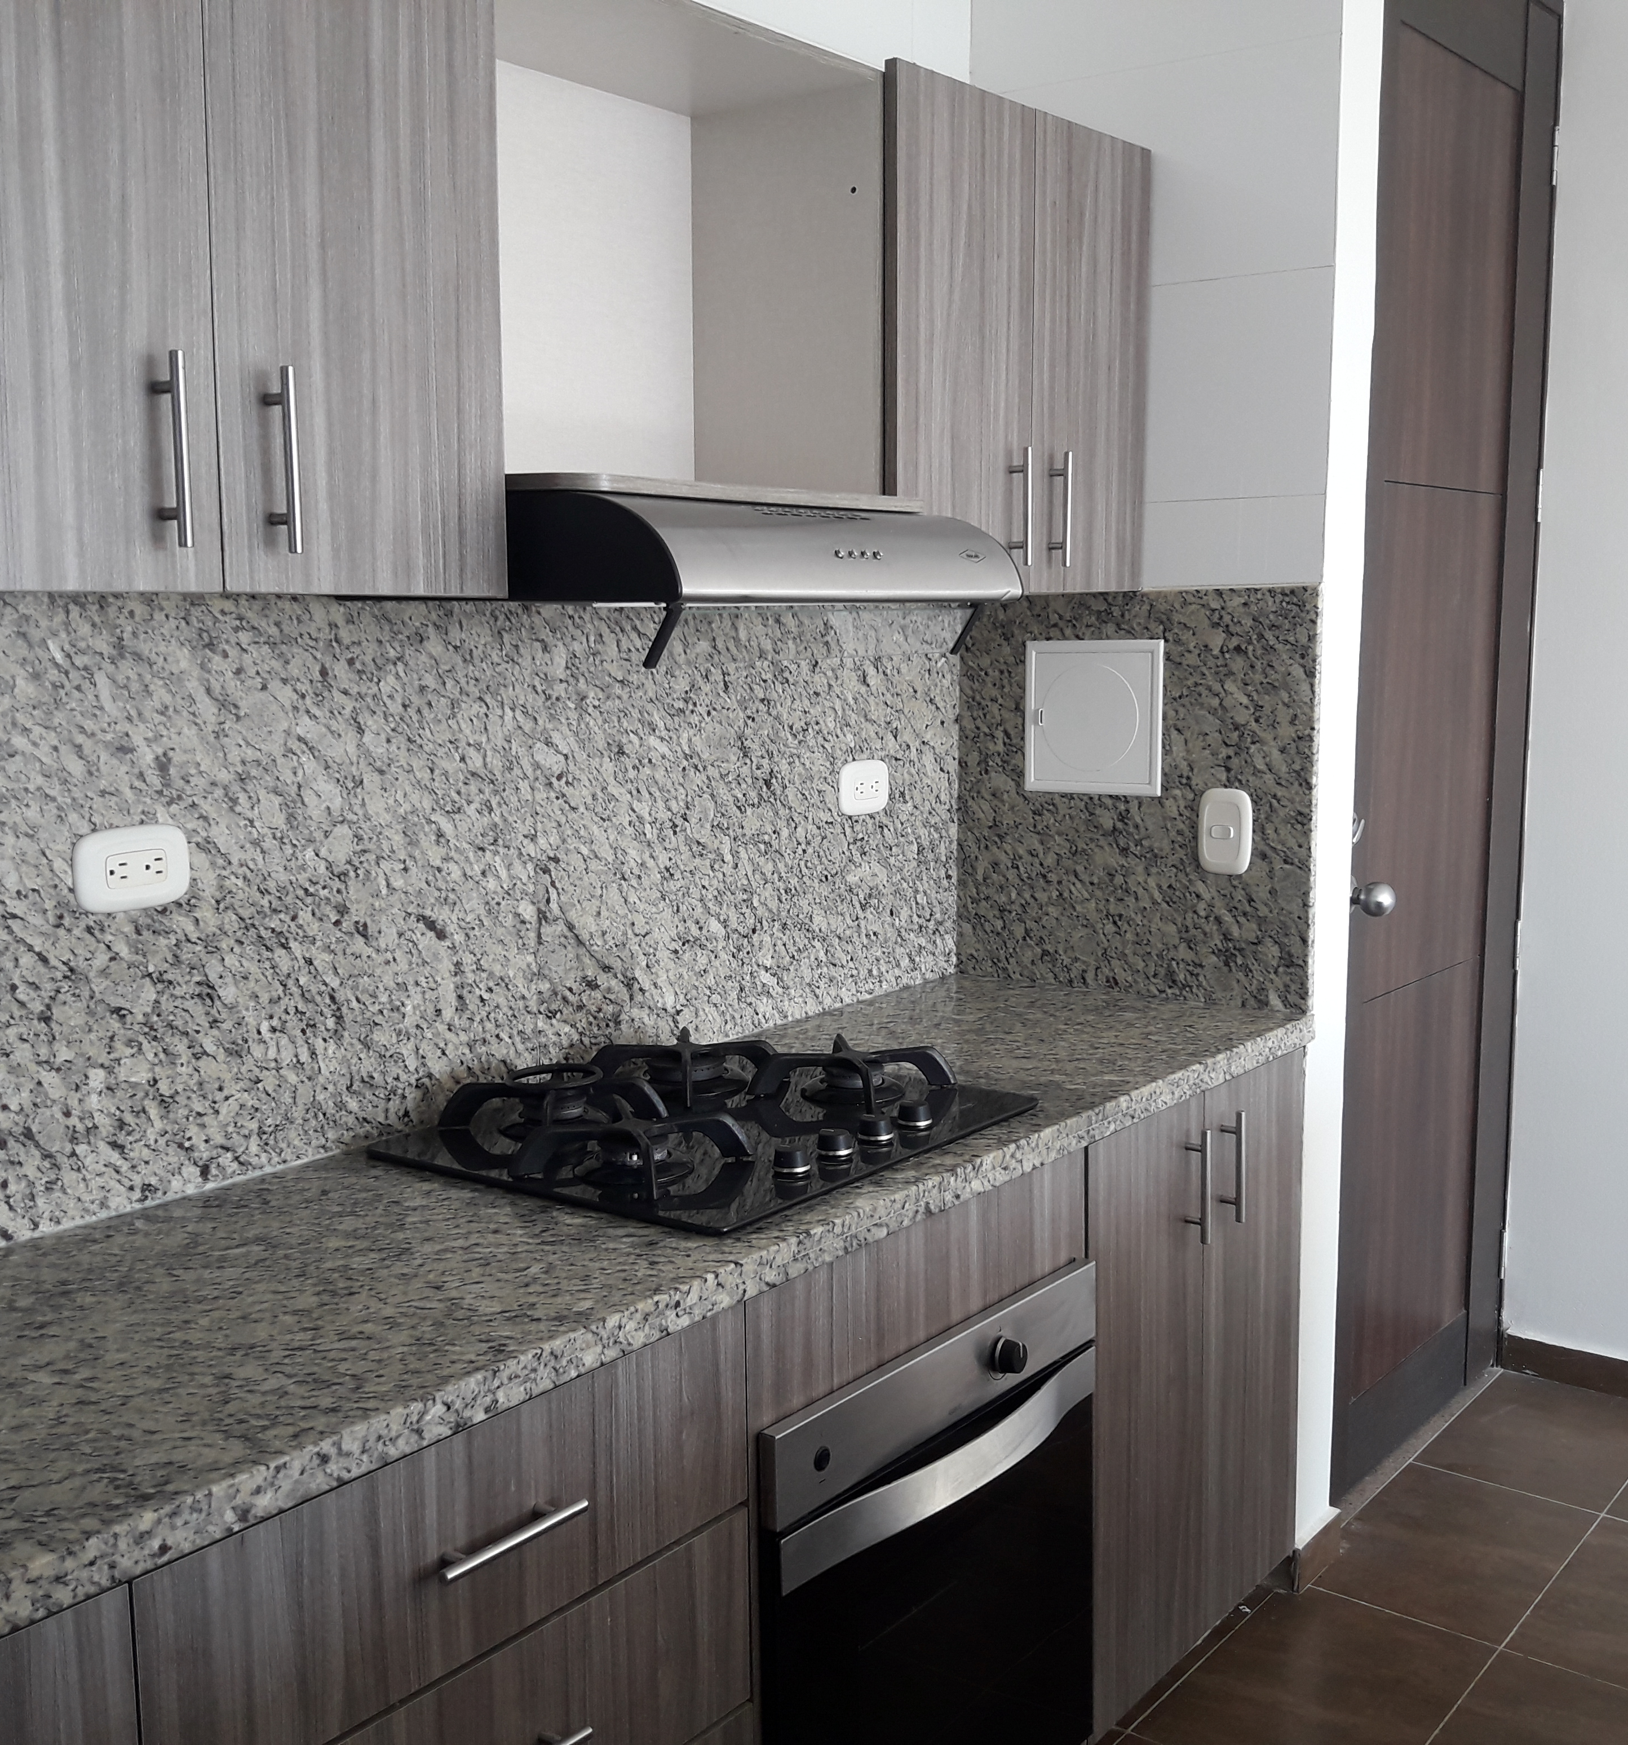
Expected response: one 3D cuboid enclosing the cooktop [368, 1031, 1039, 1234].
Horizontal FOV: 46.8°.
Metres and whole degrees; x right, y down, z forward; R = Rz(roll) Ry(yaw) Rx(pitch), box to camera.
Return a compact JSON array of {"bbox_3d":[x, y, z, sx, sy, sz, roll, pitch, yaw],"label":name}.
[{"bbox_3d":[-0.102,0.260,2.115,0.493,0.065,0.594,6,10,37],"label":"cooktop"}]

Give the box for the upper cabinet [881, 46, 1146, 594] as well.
[{"bbox_3d":[0.170,-0.695,2.581,0.332,0.609,0.632,6,10,37],"label":"upper cabinet"}]

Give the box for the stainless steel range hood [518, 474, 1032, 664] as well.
[{"bbox_3d":[-0.139,-0.324,2.079,0.501,0.171,0.591,6,10,37],"label":"stainless steel range hood"}]

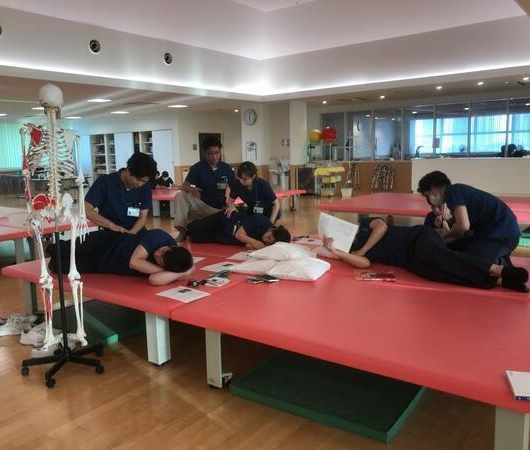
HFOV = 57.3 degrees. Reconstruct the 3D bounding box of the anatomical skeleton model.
[{"bbox_3d":[-1.280,-0.016,2.934,0.430,1.628,0.280,-6,9,-33],"label":"anatomical skeleton model"}]

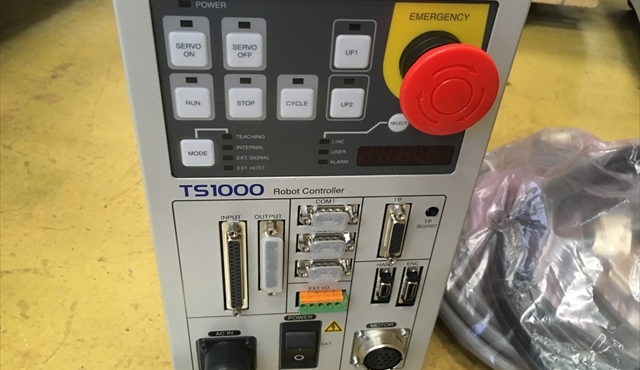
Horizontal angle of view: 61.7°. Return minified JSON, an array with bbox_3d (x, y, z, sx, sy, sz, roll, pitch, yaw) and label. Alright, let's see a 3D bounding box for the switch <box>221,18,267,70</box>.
[{"bbox_3d":[-0.031,-0.057,0.221,0.018,0.022,0.004,-1,37,-7],"label":"switch"}]

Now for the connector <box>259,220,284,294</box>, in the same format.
[{"bbox_3d":[-0.027,0.042,0.302,0.013,0.053,0.009,-1,37,-7],"label":"connector"}]

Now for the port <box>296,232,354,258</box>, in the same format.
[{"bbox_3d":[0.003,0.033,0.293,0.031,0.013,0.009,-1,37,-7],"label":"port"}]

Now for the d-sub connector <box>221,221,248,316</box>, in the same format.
[{"bbox_3d":[-0.047,0.047,0.297,0.013,0.069,0.008,-1,37,-7],"label":"d-sub connector"}]

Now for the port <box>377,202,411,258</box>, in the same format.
[{"bbox_3d":[0.042,0.027,0.301,0.013,0.040,0.009,-1,37,-7],"label":"port"}]

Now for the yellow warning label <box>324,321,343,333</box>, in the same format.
[{"bbox_3d":[0.009,0.090,0.338,0.013,0.011,0.001,-1,37,-7],"label":"yellow warning label"}]

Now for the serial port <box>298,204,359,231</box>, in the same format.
[{"bbox_3d":[0.005,0.018,0.288,0.031,0.013,0.009,-1,37,-7],"label":"serial port"}]

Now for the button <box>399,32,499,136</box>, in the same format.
[{"bbox_3d":[0.051,-0.045,0.229,0.040,0.040,0.033,-1,37,-7],"label":"button"}]

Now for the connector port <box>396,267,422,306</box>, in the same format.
[{"bbox_3d":[0.055,0.062,0.332,0.011,0.033,0.008,-1,37,-7],"label":"connector port"}]

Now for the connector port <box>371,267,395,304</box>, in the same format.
[{"bbox_3d":[0.039,0.061,0.329,0.011,0.029,0.008,-1,37,-7],"label":"connector port"}]

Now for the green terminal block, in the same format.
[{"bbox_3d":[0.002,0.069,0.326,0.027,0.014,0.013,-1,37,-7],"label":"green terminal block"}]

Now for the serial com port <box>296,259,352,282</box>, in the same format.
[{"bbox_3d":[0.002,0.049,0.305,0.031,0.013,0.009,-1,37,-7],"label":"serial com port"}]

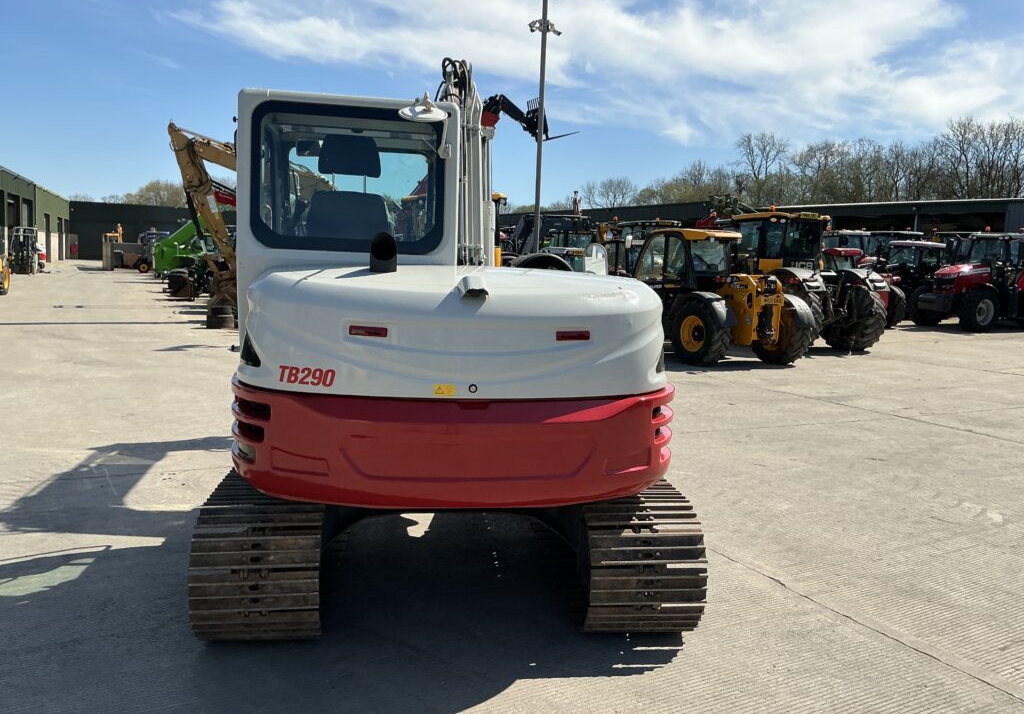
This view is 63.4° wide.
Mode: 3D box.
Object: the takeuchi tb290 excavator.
[{"bbox_3d":[-0.513,-0.647,6.138,2.280,3.420,6.100,1,7,-7],"label":"takeuchi tb290 excavator"}]

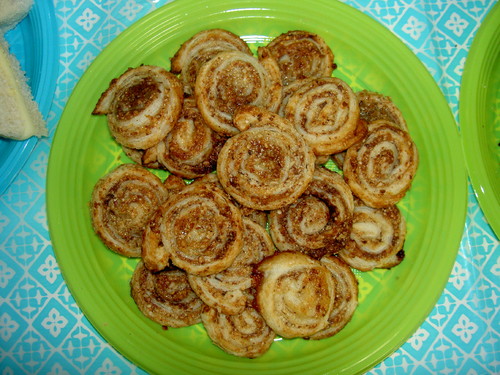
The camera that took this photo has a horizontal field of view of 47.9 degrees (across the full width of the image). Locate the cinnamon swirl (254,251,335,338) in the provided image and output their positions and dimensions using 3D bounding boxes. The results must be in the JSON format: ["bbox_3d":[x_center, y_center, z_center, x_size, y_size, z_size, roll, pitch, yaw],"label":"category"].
[{"bbox_3d":[0.027,0.065,0.344,0.048,0.016,0.053,-1,80,4],"label":"cinnamon swirl"}]

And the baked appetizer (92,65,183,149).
[{"bbox_3d":[-0.074,-0.053,0.375,0.058,0.016,0.054,-1,77,5],"label":"baked appetizer"}]

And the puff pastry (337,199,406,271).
[{"bbox_3d":[0.075,0.030,0.358,0.045,0.016,0.045,0,82,-1],"label":"puff pastry"}]

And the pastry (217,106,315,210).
[{"bbox_3d":[0.009,-0.018,0.347,0.060,0.016,0.064,0,80,1],"label":"pastry"}]

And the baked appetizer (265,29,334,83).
[{"bbox_3d":[0.033,-0.080,0.374,0.045,0.016,0.045,0,82,1],"label":"baked appetizer"}]

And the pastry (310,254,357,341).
[{"bbox_3d":[0.042,0.070,0.353,0.050,0.016,0.050,0,82,1],"label":"pastry"}]

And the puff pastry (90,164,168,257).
[{"bbox_3d":[-0.077,0.015,0.368,0.050,0.014,0.061,0,80,1],"label":"puff pastry"}]

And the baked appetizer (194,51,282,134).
[{"bbox_3d":[-0.007,-0.060,0.364,0.056,0.016,0.054,0,80,1],"label":"baked appetizer"}]

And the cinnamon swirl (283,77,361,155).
[{"bbox_3d":[0.044,-0.045,0.354,0.047,0.016,0.047,0,79,1],"label":"cinnamon swirl"}]

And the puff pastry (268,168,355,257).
[{"bbox_3d":[0.038,0.016,0.353,0.054,0.016,0.054,0,85,3],"label":"puff pastry"}]

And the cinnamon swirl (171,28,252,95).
[{"bbox_3d":[-0.024,-0.076,0.372,0.051,0.016,0.051,0,82,1],"label":"cinnamon swirl"}]

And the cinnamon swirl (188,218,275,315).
[{"bbox_3d":[-0.012,0.048,0.354,0.055,0.014,0.062,0,80,1],"label":"cinnamon swirl"}]

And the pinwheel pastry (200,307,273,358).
[{"bbox_3d":[-0.007,0.083,0.353,0.046,0.016,0.046,0,82,1],"label":"pinwheel pastry"}]

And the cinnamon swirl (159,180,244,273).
[{"bbox_3d":[-0.034,0.024,0.346,0.061,0.016,0.060,0,80,1],"label":"cinnamon swirl"}]

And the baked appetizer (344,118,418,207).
[{"bbox_3d":[0.084,-0.015,0.361,0.045,0.016,0.054,1,80,-8],"label":"baked appetizer"}]

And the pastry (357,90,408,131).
[{"bbox_3d":[0.077,-0.037,0.367,0.047,0.016,0.047,0,82,1],"label":"pastry"}]

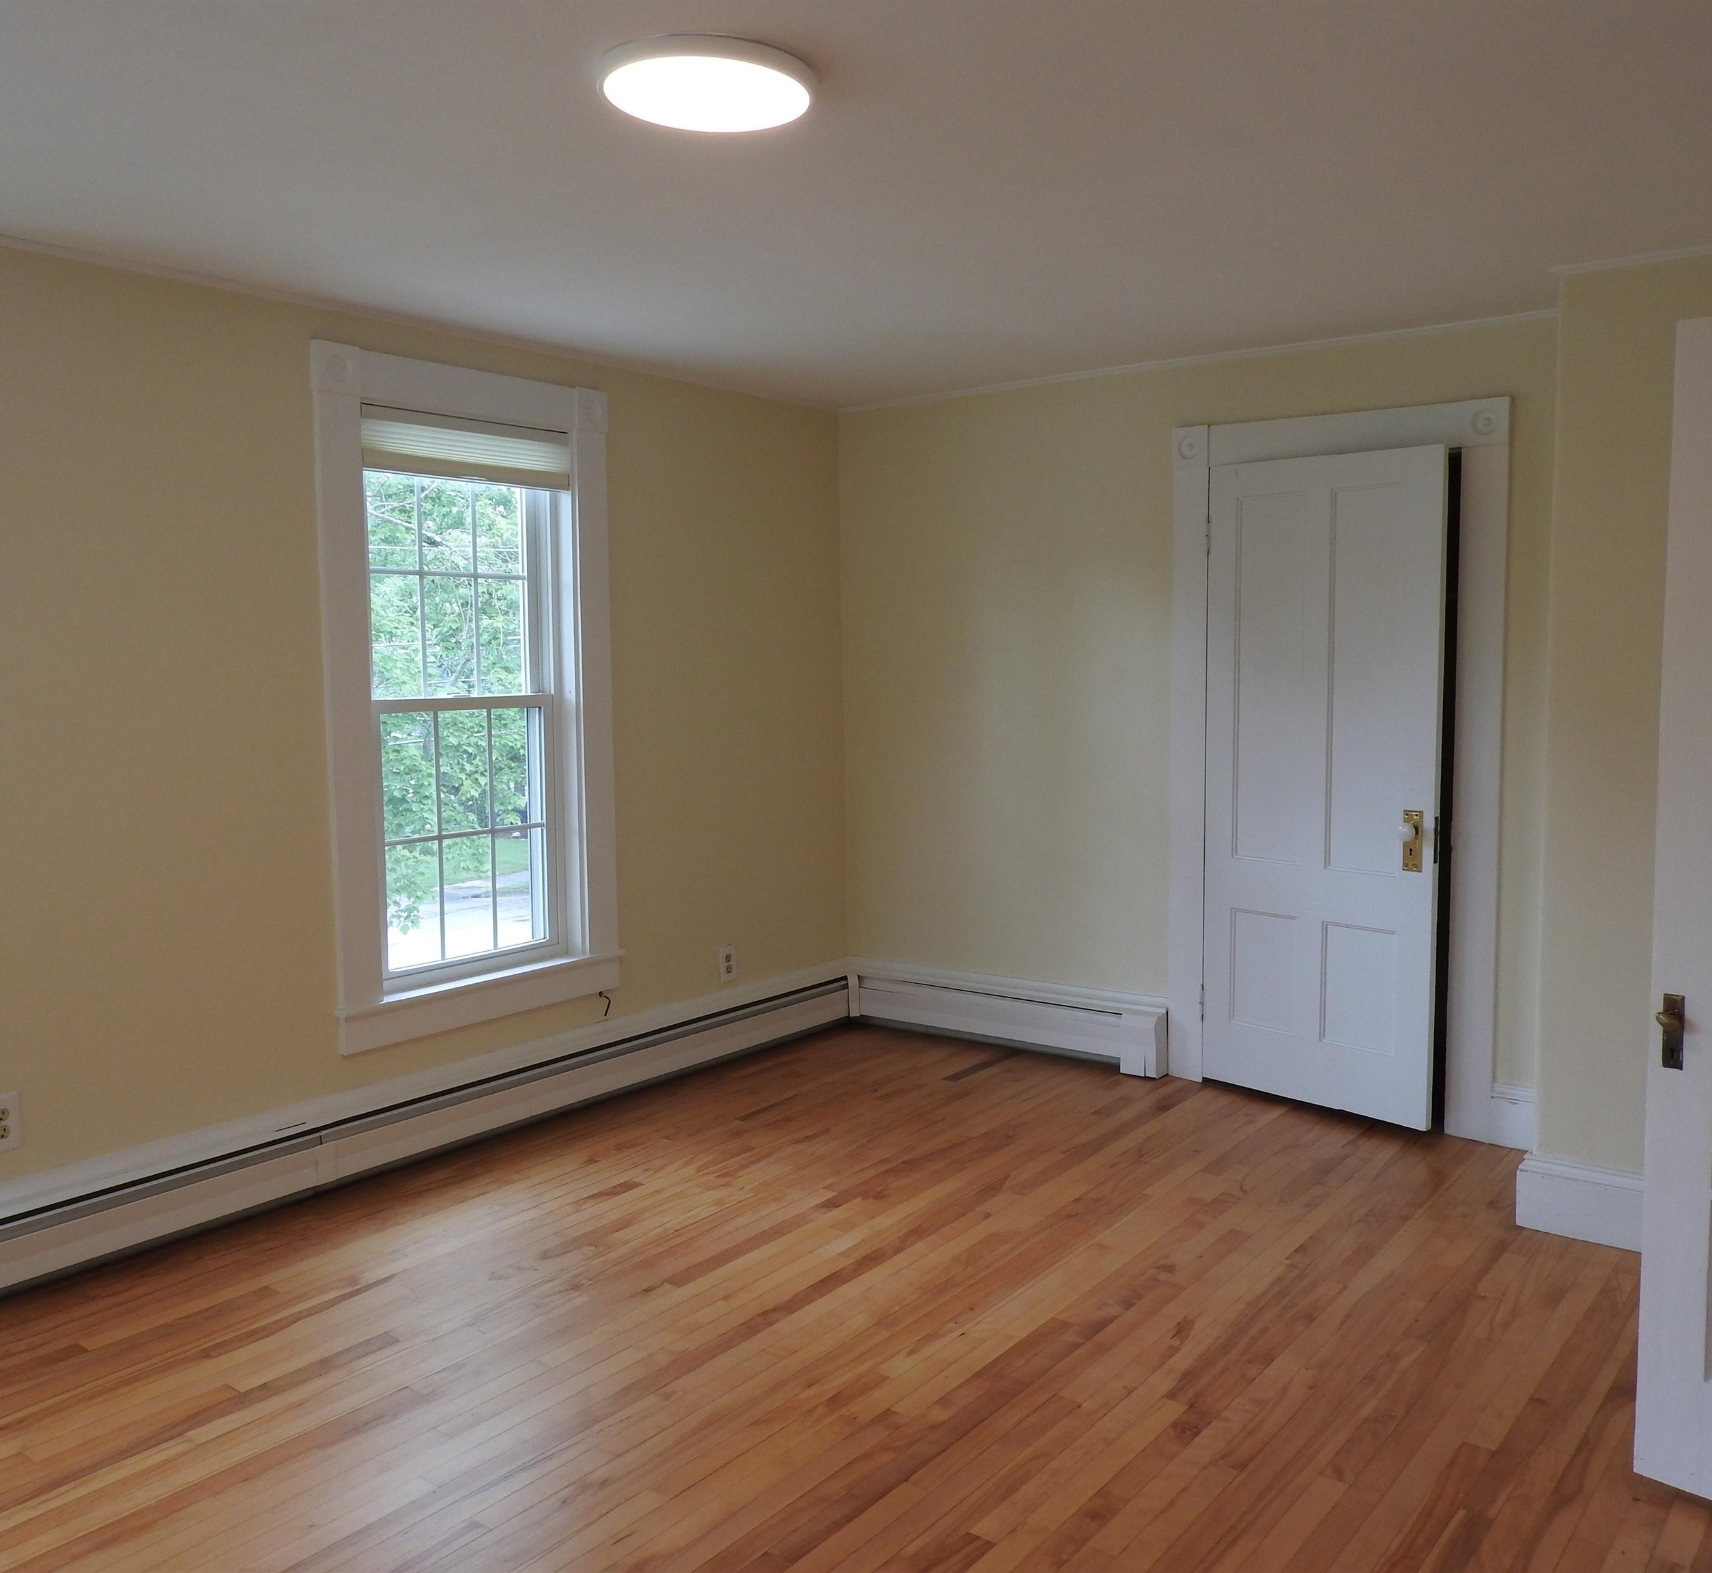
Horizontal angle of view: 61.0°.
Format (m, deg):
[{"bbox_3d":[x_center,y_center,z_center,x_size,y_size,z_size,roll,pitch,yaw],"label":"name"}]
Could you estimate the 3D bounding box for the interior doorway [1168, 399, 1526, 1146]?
[{"bbox_3d":[1.417,-0.058,4.361,0.982,2.068,0.070,3,6,36],"label":"interior doorway"}]

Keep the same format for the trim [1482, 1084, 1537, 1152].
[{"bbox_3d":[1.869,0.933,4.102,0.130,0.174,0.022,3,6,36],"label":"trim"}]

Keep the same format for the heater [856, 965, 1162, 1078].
[{"bbox_3d":[0.507,0.817,5.046,1.215,0.217,0.068,3,6,36],"label":"heater"}]

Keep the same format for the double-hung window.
[{"bbox_3d":[-1.086,-0.245,4.119,0.130,1.820,0.985,3,6,38],"label":"double-hung window"}]

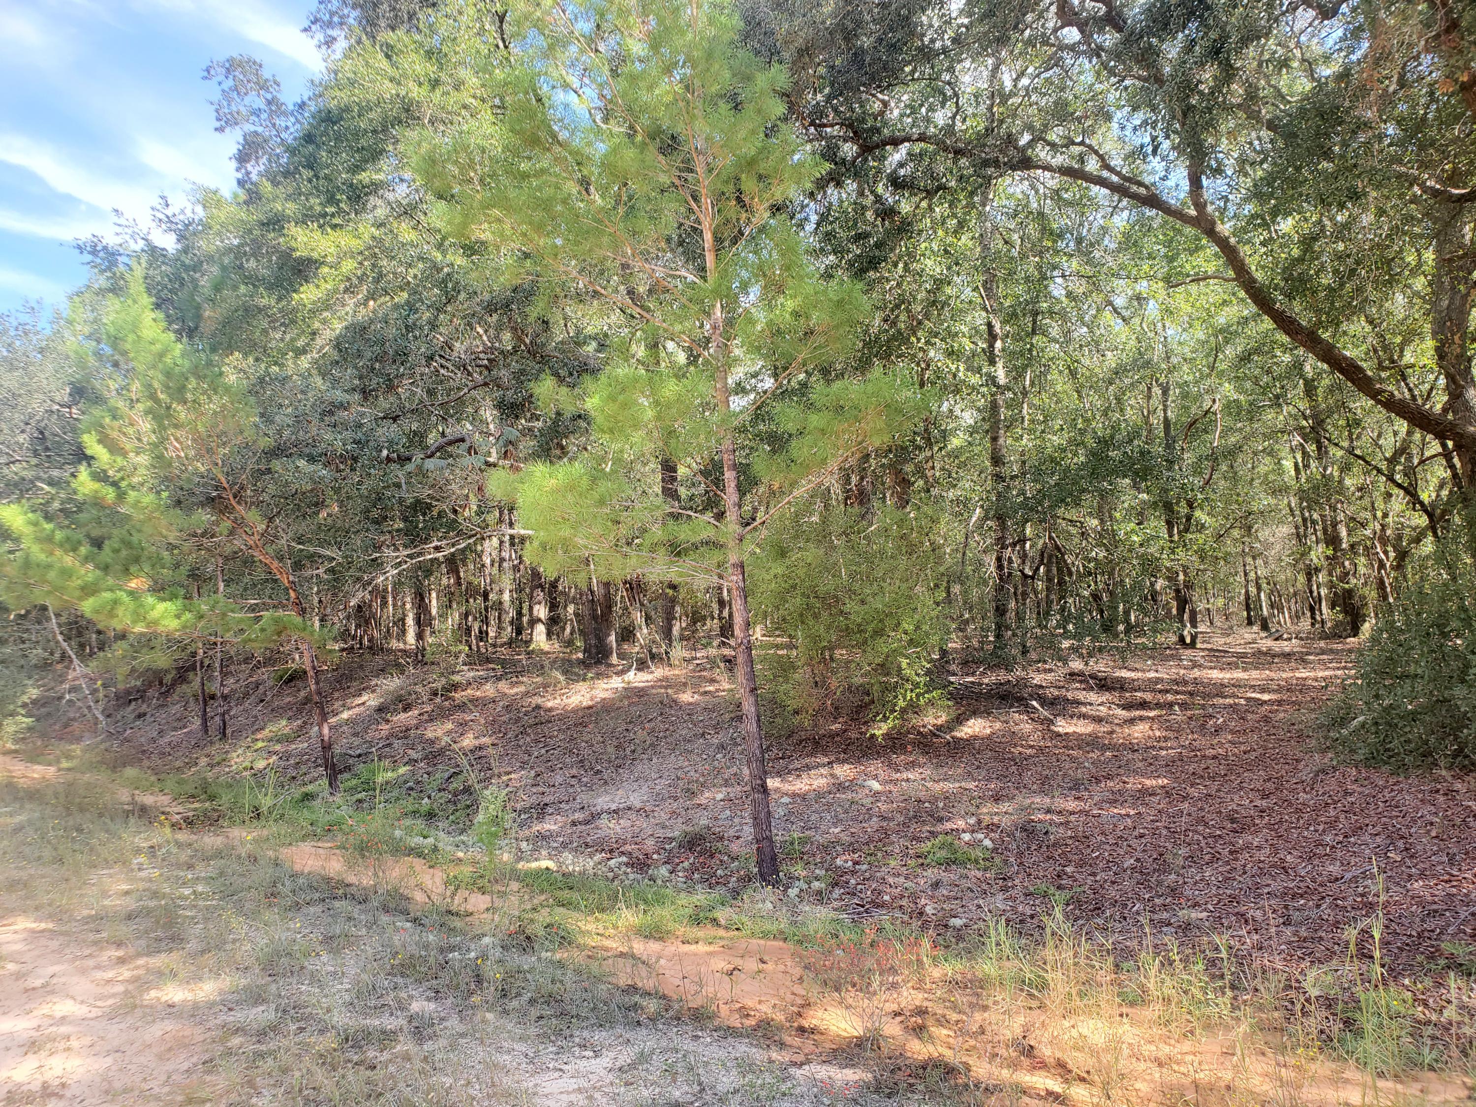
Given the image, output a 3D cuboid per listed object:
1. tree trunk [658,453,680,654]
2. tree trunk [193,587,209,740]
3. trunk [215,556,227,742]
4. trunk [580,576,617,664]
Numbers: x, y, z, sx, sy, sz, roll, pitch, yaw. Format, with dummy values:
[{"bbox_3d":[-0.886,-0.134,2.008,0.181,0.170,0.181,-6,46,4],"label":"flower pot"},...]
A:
[{"bbox_3d":[-1.083,0.091,17.500,0.340,3.190,0.320,-1,-2,0],"label":"tree trunk"},{"bbox_3d":[-6.779,1.362,14.000,0.150,1.950,0.120,-1,-2,0],"label":"tree trunk"},{"bbox_3d":[-6.391,1.183,13.700,0.130,2.290,0.110,-1,-2,0],"label":"trunk"},{"bbox_3d":[-2.114,0.996,16.800,0.530,1.310,0.460,-1,-2,0],"label":"trunk"}]

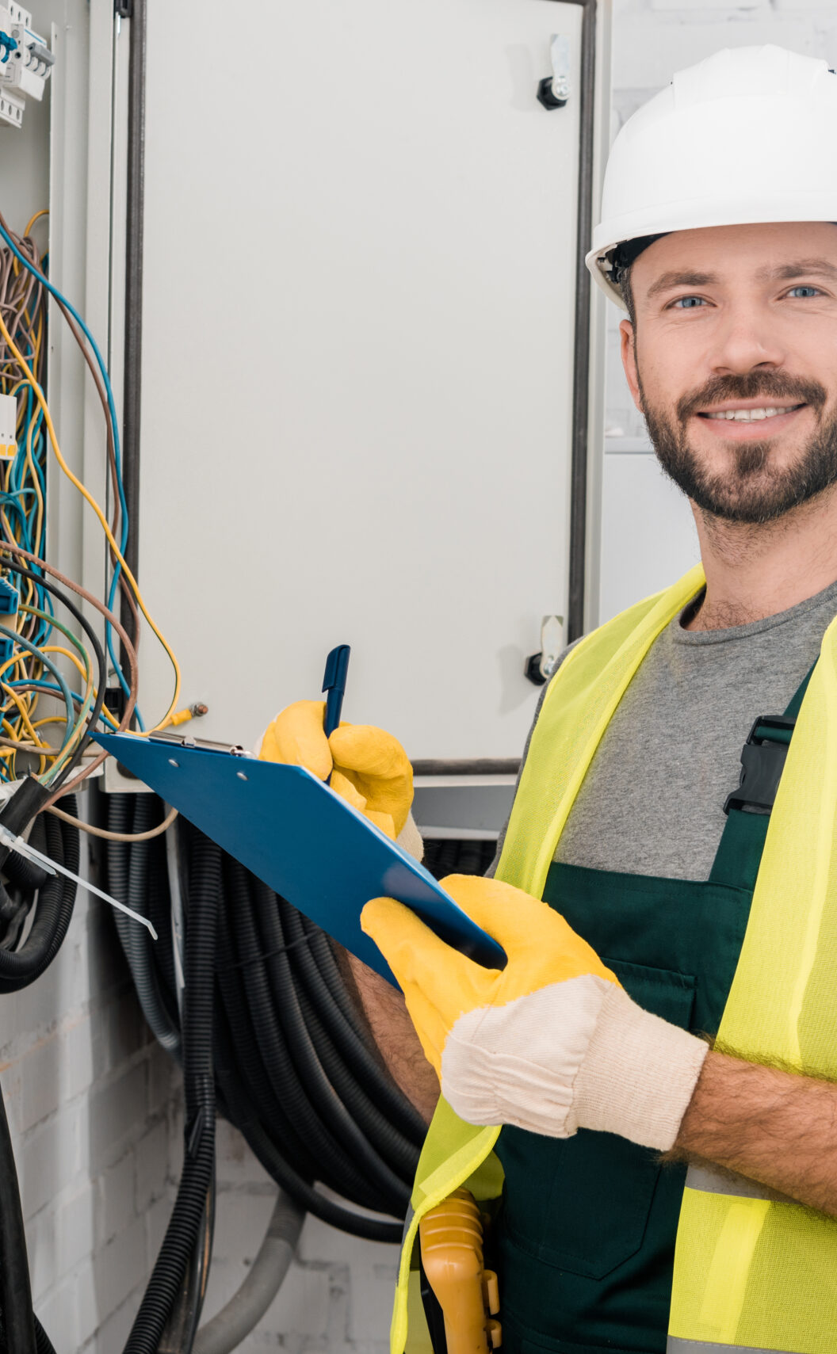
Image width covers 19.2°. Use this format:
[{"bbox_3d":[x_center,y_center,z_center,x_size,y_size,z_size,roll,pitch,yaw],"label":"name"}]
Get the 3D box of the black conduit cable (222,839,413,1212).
[{"bbox_3d":[-0.045,0.332,2.380,0.320,0.420,0.130,1,3,12],"label":"black conduit cable"}]

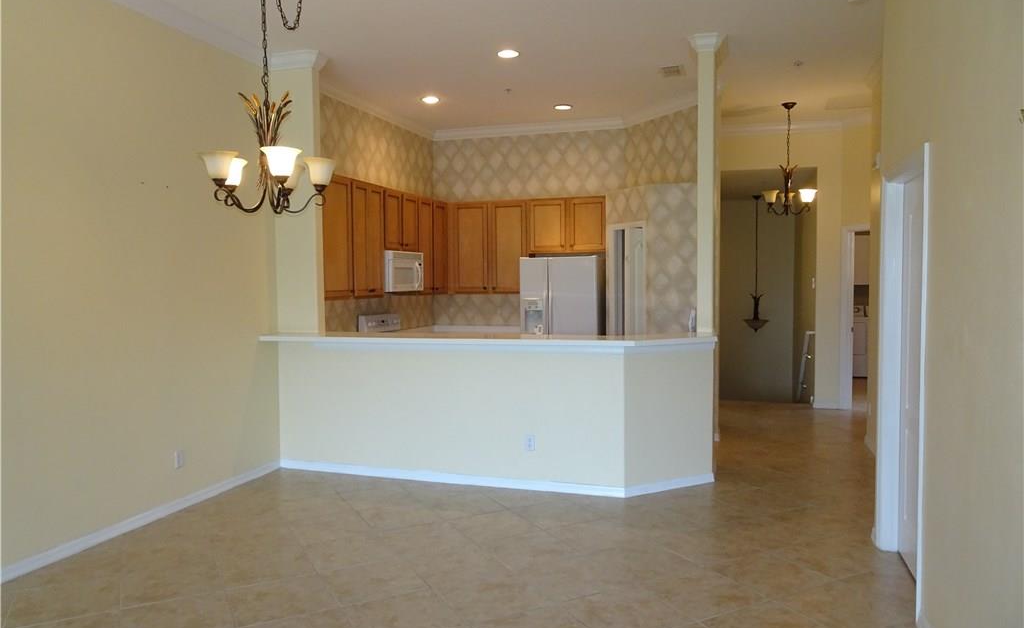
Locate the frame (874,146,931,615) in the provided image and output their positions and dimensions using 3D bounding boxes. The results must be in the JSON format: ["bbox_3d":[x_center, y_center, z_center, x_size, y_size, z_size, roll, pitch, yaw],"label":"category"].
[{"bbox_3d":[2.003,0.304,3.551,0.150,2.102,0.969,0,3,18],"label":"frame"}]

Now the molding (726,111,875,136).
[{"bbox_3d":[3.230,-2.177,8.218,1.547,0.115,0.120,0,3,18],"label":"molding"}]

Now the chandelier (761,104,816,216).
[{"bbox_3d":[2.887,-1.611,7.415,0.580,1.158,0.560,0,3,18],"label":"chandelier"}]

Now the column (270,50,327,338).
[{"bbox_3d":[-1.703,-0.942,5.747,0.505,2.221,0.202,0,3,18],"label":"column"}]

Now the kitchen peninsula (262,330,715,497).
[{"bbox_3d":[-0.194,0.719,5.609,3.475,1.120,0.980,0,3,18],"label":"kitchen peninsula"}]

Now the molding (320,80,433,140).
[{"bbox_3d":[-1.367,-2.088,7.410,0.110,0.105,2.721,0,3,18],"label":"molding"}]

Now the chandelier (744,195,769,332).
[{"bbox_3d":[3.849,-0.781,11.150,0.400,2.149,0.400,0,3,18],"label":"chandelier"}]

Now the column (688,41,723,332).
[{"bbox_3d":[1.477,-0.963,5.419,0.260,2.221,0.260,0,3,18],"label":"column"}]

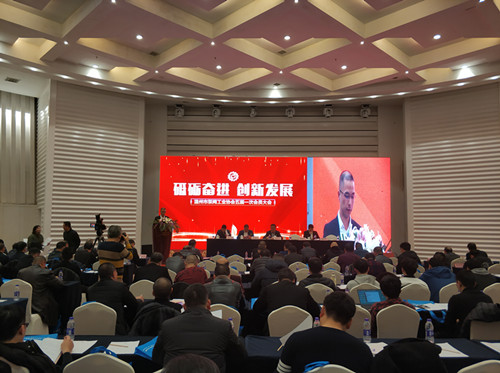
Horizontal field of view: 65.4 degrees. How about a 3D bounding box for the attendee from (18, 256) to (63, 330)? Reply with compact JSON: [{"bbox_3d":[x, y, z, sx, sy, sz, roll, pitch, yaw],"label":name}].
[{"bbox_3d":[-2.935,1.642,5.662,0.550,1.240,0.850,-3,-7,32],"label":"attendee"}]

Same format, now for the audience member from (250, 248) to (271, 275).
[{"bbox_3d":[0.218,1.738,6.845,0.540,1.260,0.780,0,-6,0],"label":"audience member"}]

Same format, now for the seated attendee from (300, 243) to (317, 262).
[{"bbox_3d":[1.529,2.132,10.340,0.480,1.260,0.800,0,-6,0],"label":"seated attendee"}]

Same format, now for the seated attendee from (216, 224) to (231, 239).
[{"bbox_3d":[-0.949,1.991,13.769,0.560,1.250,0.750,0,-6,0],"label":"seated attendee"}]

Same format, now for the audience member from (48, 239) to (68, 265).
[{"bbox_3d":[-4.081,1.832,8.259,0.540,1.280,0.780,-1,-6,15],"label":"audience member"}]

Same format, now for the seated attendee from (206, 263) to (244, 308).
[{"bbox_3d":[-0.378,1.660,5.662,0.530,1.240,0.820,0,-6,2],"label":"seated attendee"}]

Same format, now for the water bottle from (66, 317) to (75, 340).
[{"bbox_3d":[-1.469,1.167,3.199,0.064,0.196,0.064,0,-6,0],"label":"water bottle"}]

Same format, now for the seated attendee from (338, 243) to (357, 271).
[{"bbox_3d":[2.161,1.947,8.701,0.520,1.310,0.800,0,-6,0],"label":"seated attendee"}]

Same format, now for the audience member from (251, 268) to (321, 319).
[{"bbox_3d":[0.414,1.555,4.374,0.700,1.280,0.750,0,-5,0],"label":"audience member"}]

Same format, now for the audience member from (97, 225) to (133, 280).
[{"bbox_3d":[-2.296,1.503,6.431,0.560,1.680,0.480,-2,-6,20],"label":"audience member"}]

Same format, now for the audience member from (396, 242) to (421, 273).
[{"bbox_3d":[3.426,1.941,8.702,0.520,1.340,0.800,3,-6,-25],"label":"audience member"}]

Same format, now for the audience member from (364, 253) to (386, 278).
[{"bbox_3d":[2.169,1.770,6.813,0.540,1.220,0.780,0,-6,0],"label":"audience member"}]

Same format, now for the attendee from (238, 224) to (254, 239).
[{"bbox_3d":[-0.113,1.814,12.282,0.520,1.250,0.720,0,-6,0],"label":"attendee"}]

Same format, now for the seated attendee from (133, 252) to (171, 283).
[{"bbox_3d":[-1.572,1.708,6.167,0.600,1.310,0.750,0,-5,3],"label":"seated attendee"}]

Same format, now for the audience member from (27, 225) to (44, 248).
[{"bbox_3d":[-5.463,1.806,9.868,0.380,1.620,0.460,-1,-6,15],"label":"audience member"}]

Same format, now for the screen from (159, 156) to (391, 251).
[{"bbox_3d":[0.917,0.655,14.304,8.500,3.470,0.150,0,-6,0],"label":"screen"}]

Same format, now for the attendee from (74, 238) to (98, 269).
[{"bbox_3d":[-3.697,1.936,8.757,0.560,1.340,0.750,-1,-5,8],"label":"attendee"}]

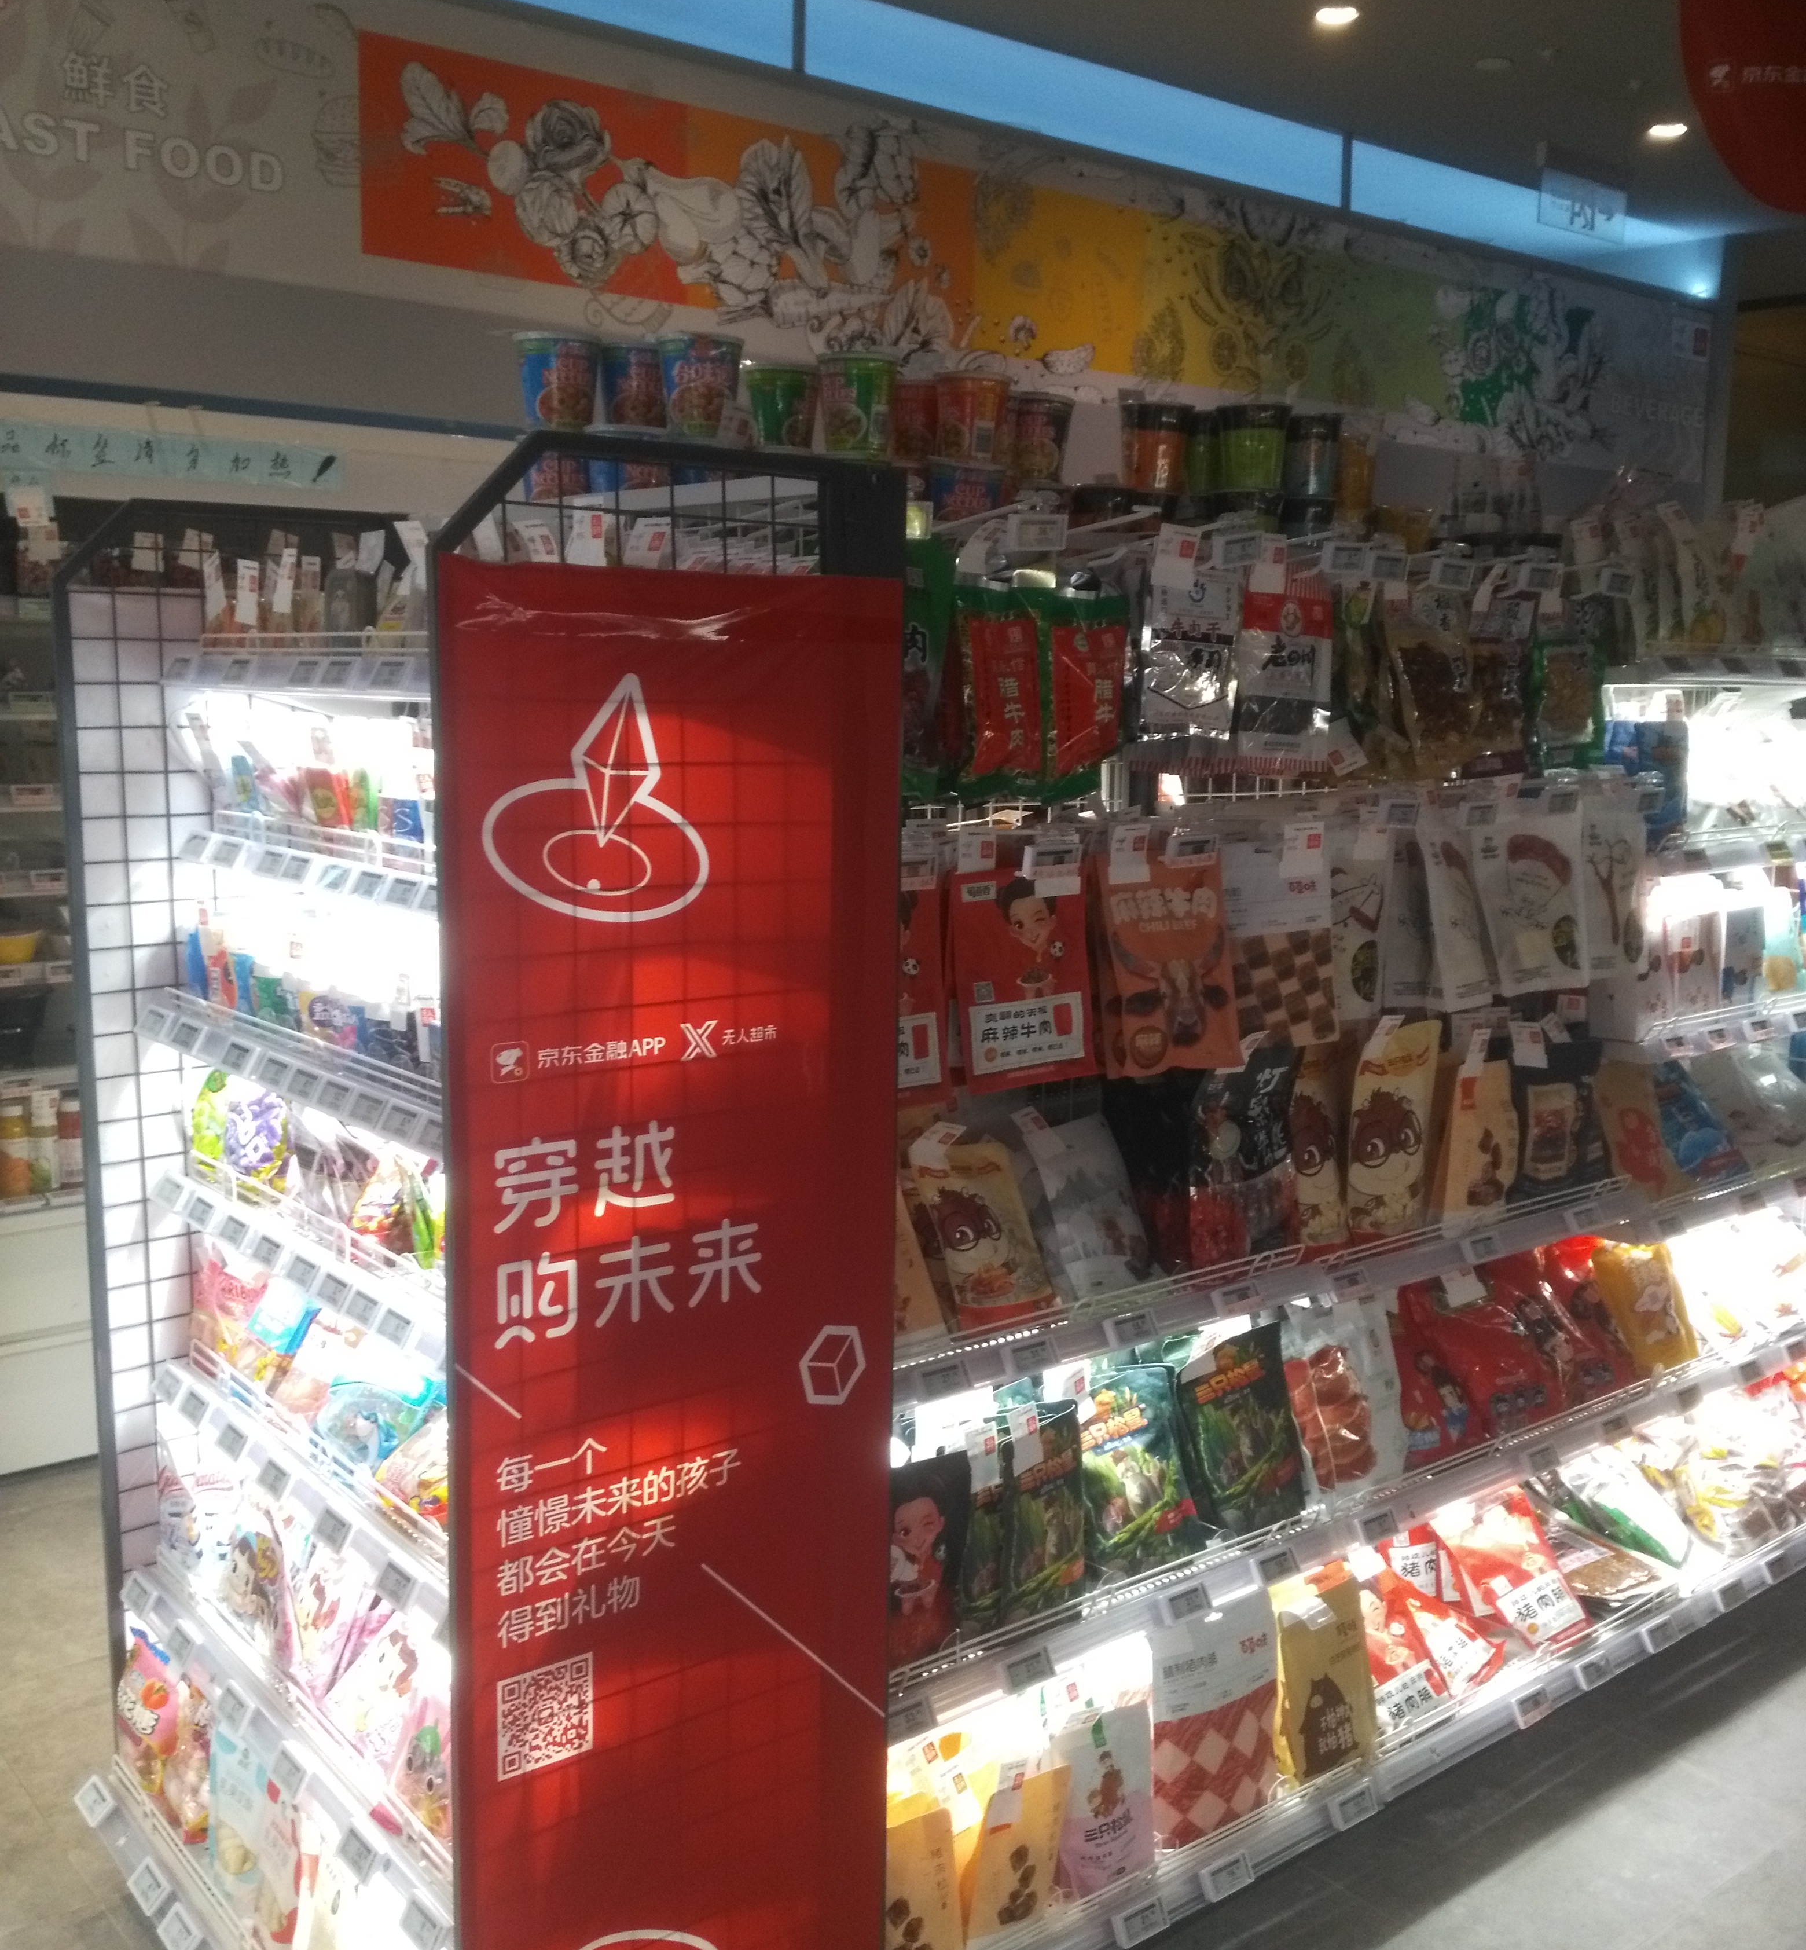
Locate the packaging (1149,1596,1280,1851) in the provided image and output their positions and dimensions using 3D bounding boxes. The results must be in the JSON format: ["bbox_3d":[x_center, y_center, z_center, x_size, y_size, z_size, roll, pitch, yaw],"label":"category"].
[{"bbox_3d":[0.344,0.848,2.261,0.177,0.257,0.050,-5,5,-35],"label":"packaging"}]

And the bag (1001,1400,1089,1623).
[{"bbox_3d":[0.152,0.601,2.158,0.048,0.230,0.152,0,6,38],"label":"bag"}]

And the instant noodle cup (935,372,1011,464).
[{"bbox_3d":[0.089,-0.708,2.480,0.097,0.107,0.097,1,9,0],"label":"instant noodle cup"}]

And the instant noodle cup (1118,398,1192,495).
[{"bbox_3d":[0.352,-0.731,2.710,0.105,0.117,0.105,1,9,0],"label":"instant noodle cup"}]

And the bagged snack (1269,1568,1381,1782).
[{"bbox_3d":[0.504,0.841,2.351,0.142,0.222,0.055,-6,3,-39],"label":"bagged snack"}]

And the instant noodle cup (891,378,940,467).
[{"bbox_3d":[0.021,-0.718,2.565,0.097,0.107,0.097,1,9,0],"label":"instant noodle cup"}]

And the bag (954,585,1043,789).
[{"bbox_3d":[0.088,-0.293,1.989,0.119,0.203,0.030,-6,9,-37],"label":"bag"}]

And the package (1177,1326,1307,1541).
[{"bbox_3d":[0.424,0.563,2.418,0.162,0.238,0.052,-7,0,-44],"label":"package"}]

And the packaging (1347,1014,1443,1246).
[{"bbox_3d":[0.613,0.201,2.525,0.147,0.266,0.055,-6,11,-38],"label":"packaging"}]

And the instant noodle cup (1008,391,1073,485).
[{"bbox_3d":[0.193,-0.743,2.700,0.097,0.109,0.097,1,9,0],"label":"instant noodle cup"}]

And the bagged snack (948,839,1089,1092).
[{"bbox_3d":[0.118,-0.001,2.058,0.177,0.240,0.035,-7,2,-40],"label":"bagged snack"}]

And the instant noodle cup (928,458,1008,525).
[{"bbox_3d":[0.080,-0.575,2.401,0.097,0.107,0.097,1,9,2],"label":"instant noodle cup"}]

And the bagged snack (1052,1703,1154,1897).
[{"bbox_3d":[0.212,0.909,2.166,0.127,0.182,0.050,-5,2,-35],"label":"bagged snack"}]

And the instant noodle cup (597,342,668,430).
[{"bbox_3d":[-0.316,-0.687,2.280,0.097,0.109,0.097,1,9,0],"label":"instant noodle cup"}]

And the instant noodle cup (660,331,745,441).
[{"bbox_3d":[-0.228,-0.668,2.210,0.097,0.109,0.097,0,9,-6],"label":"instant noodle cup"}]

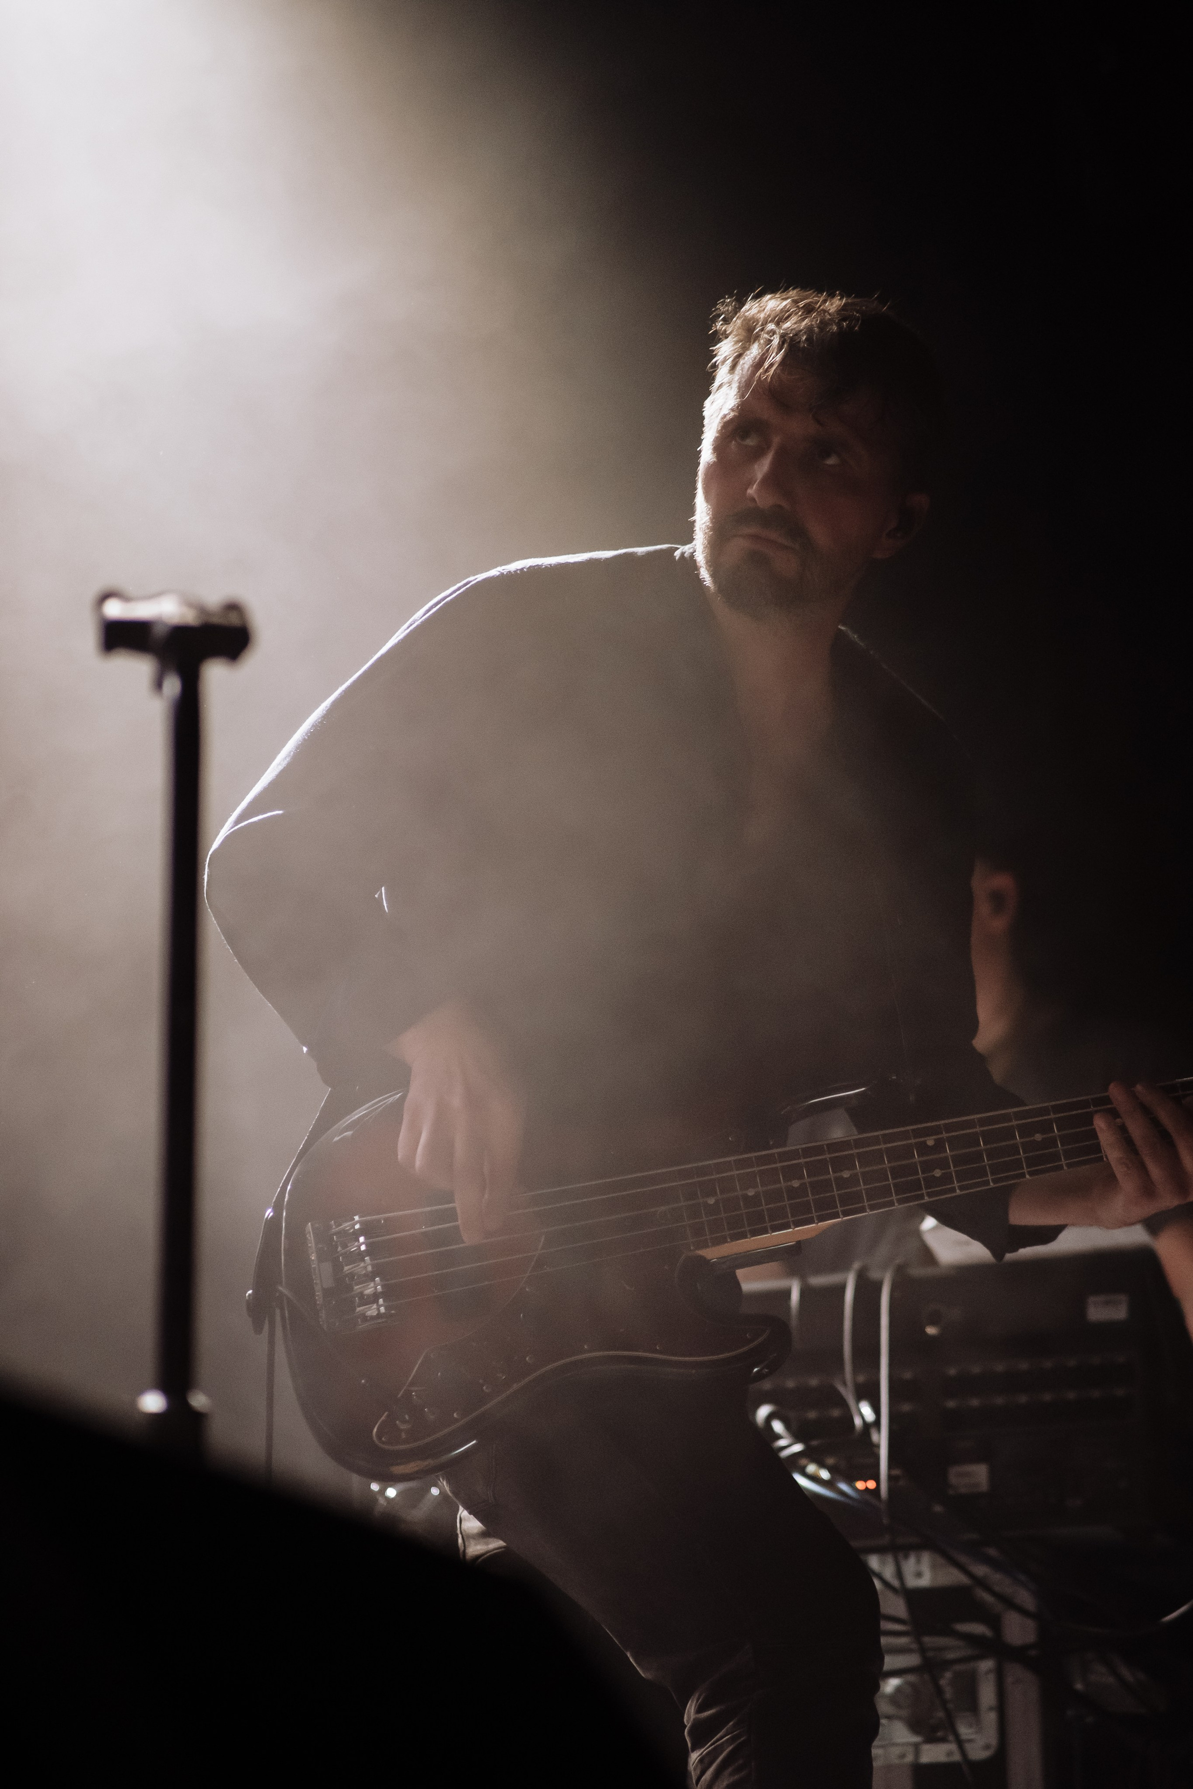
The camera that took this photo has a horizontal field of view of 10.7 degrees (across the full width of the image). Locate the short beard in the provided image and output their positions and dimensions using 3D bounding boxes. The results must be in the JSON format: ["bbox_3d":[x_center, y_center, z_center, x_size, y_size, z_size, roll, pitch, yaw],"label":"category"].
[{"bbox_3d":[0.130,-0.251,4.800,0.114,0.090,0.080,9,-3,16],"label":"short beard"}]

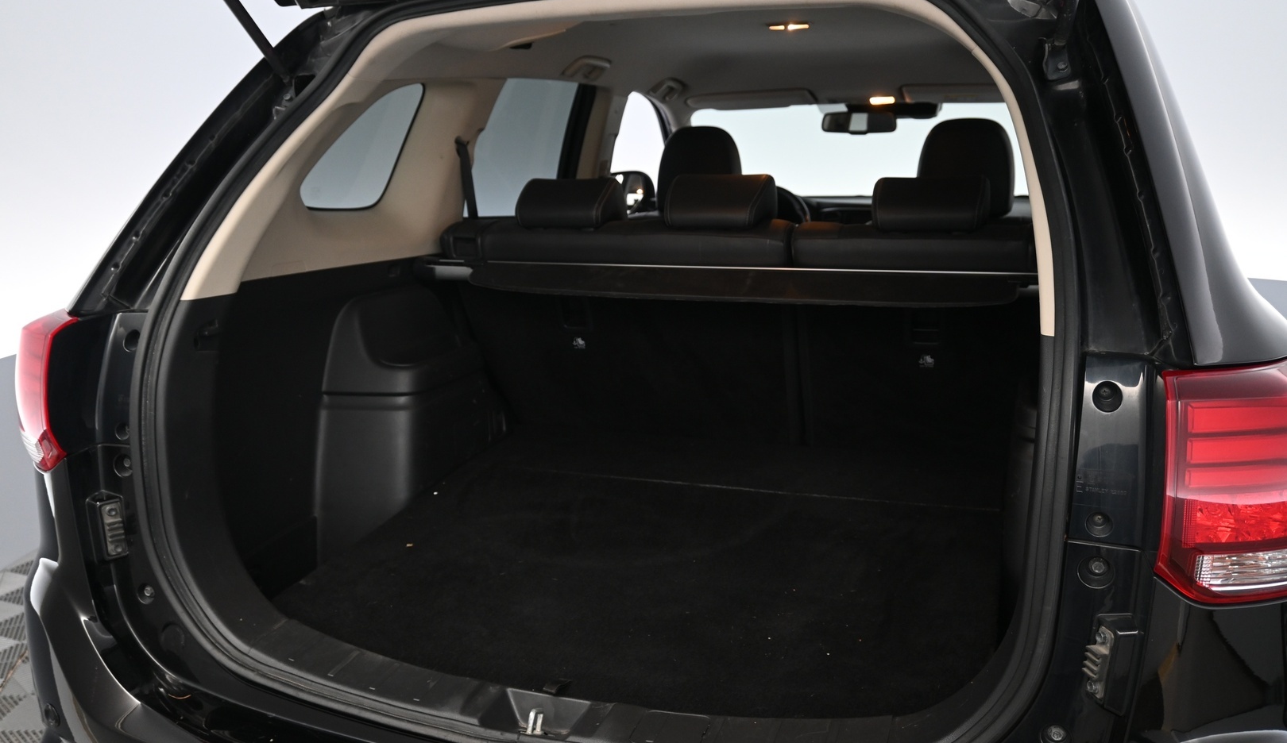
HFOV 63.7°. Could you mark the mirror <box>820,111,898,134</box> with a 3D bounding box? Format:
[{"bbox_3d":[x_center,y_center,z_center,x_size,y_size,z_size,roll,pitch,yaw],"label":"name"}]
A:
[{"bbox_3d":[0.694,-0.804,3.351,0.250,0.073,0.045,7,16,31],"label":"mirror"}]

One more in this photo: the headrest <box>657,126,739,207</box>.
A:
[{"bbox_3d":[0.166,-0.578,2.989,0.250,0.245,0.130,3,15,19],"label":"headrest"}]

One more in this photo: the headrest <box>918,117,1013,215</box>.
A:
[{"bbox_3d":[0.854,-0.540,2.748,0.250,0.245,0.130,3,15,19],"label":"headrest"}]

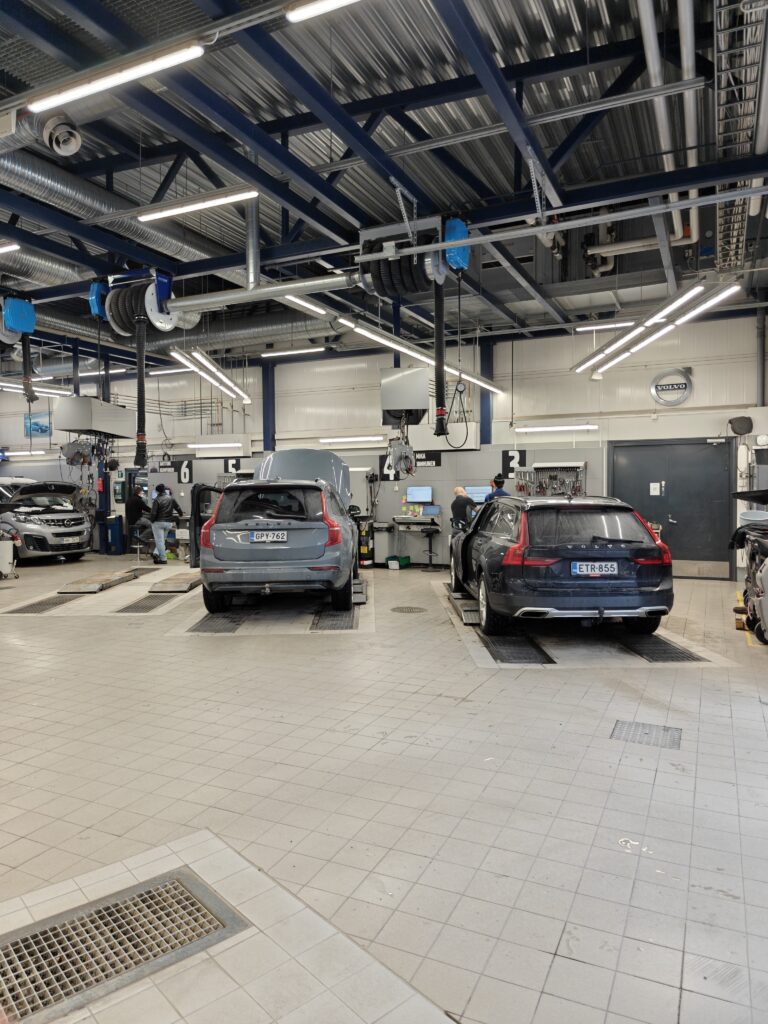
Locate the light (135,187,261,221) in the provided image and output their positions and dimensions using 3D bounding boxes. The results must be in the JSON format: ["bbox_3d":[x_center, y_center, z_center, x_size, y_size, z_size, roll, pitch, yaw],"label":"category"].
[{"bbox_3d":[-1.956,-3.189,7.071,1.540,0.100,0.100,0,2,26],"label":"light"}]

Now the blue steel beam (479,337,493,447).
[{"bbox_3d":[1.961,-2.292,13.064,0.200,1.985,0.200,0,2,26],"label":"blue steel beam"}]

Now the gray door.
[{"bbox_3d":[5.186,-0.056,12.371,2.100,2.500,0.120,1,2,25],"label":"gray door"}]

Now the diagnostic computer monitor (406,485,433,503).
[{"bbox_3d":[0.709,-0.341,13.526,0.550,0.335,0.060,0,2,26],"label":"diagnostic computer monitor"}]

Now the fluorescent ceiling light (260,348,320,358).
[{"bbox_3d":[-1.915,-3.349,14.315,1.570,0.100,0.120,1,2,25],"label":"fluorescent ceiling light"}]

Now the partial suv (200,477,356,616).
[{"bbox_3d":[-1.410,0.376,10.490,1.970,1.770,4.950,-1,2,-1],"label":"partial suv"}]

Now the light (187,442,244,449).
[{"bbox_3d":[-3.829,-1.508,15.383,1.540,0.100,0.100,0,2,26],"label":"light"}]

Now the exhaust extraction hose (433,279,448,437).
[{"bbox_3d":[0.649,-1.774,7.812,0.150,1.780,0.150,1,2,25],"label":"exhaust extraction hose"}]

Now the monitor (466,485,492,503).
[{"bbox_3d":[1.904,-0.339,13.563,0.560,0.340,0.070,1,2,25],"label":"monitor"}]

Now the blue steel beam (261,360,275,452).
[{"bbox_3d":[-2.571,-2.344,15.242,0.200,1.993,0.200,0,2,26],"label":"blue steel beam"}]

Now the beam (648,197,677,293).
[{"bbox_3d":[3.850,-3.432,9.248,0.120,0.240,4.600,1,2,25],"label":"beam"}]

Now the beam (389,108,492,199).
[{"bbox_3d":[0.609,-3.852,7.286,0.110,1.694,0.110,-47,-17,20],"label":"beam"}]

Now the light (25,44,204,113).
[{"bbox_3d":[-1.799,-2.932,4.559,1.570,0.100,0.110,1,2,25],"label":"light"}]

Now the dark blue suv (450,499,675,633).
[{"bbox_3d":[2.000,0.530,8.830,1.950,1.540,4.940,0,2,0],"label":"dark blue suv"}]

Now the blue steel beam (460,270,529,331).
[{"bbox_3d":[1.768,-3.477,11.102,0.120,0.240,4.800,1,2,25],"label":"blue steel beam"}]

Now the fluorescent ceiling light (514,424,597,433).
[{"bbox_3d":[3.243,-1.564,12.790,1.570,0.100,0.110,1,2,25],"label":"fluorescent ceiling light"}]

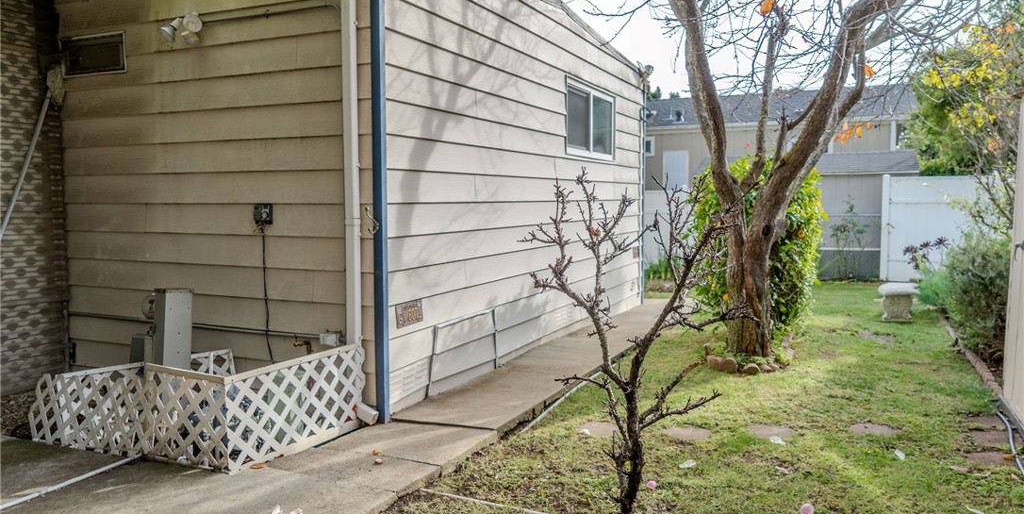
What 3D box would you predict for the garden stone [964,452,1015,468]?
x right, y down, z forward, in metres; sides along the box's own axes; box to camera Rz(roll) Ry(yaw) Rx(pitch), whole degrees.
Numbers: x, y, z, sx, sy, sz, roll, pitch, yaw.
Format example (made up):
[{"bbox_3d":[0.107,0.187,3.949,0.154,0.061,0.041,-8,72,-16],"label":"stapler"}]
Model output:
[{"bbox_3d":[2.560,1.095,3.640,0.280,0.045,0.230,2,5,20],"label":"garden stone"}]

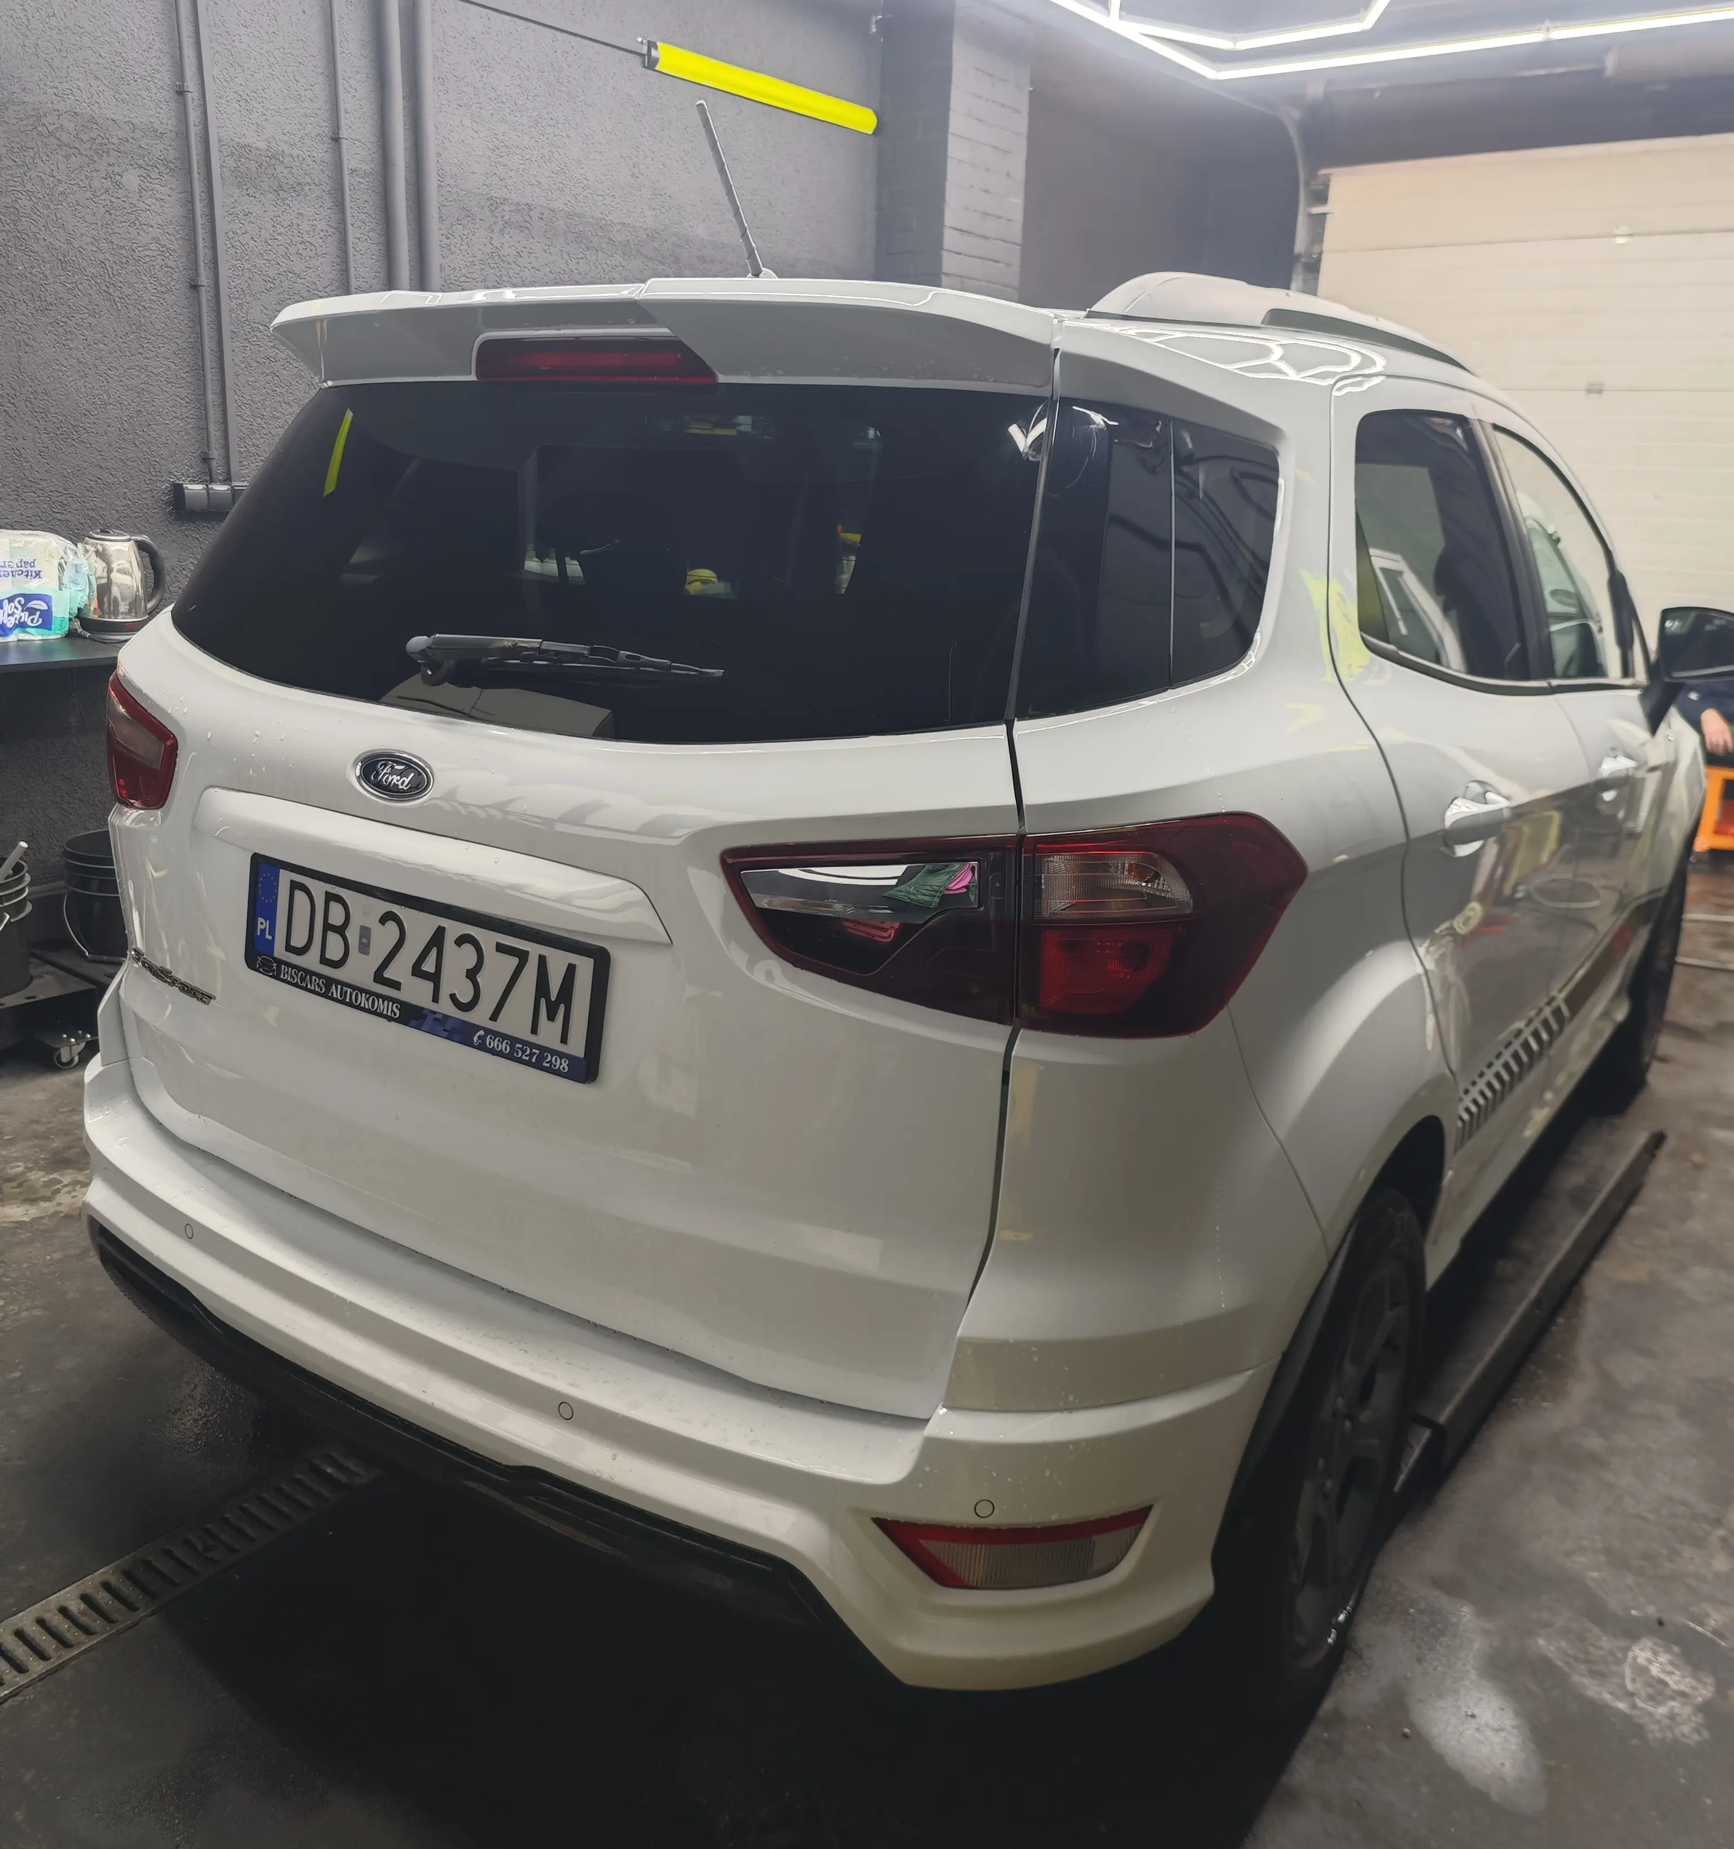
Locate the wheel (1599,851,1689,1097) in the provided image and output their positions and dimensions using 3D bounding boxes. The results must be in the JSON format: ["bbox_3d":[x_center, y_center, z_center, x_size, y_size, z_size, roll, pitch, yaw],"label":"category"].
[{"bbox_3d":[1.857,0.043,3.788,0.210,0.640,0.640,13,19,32],"label":"wheel"}]

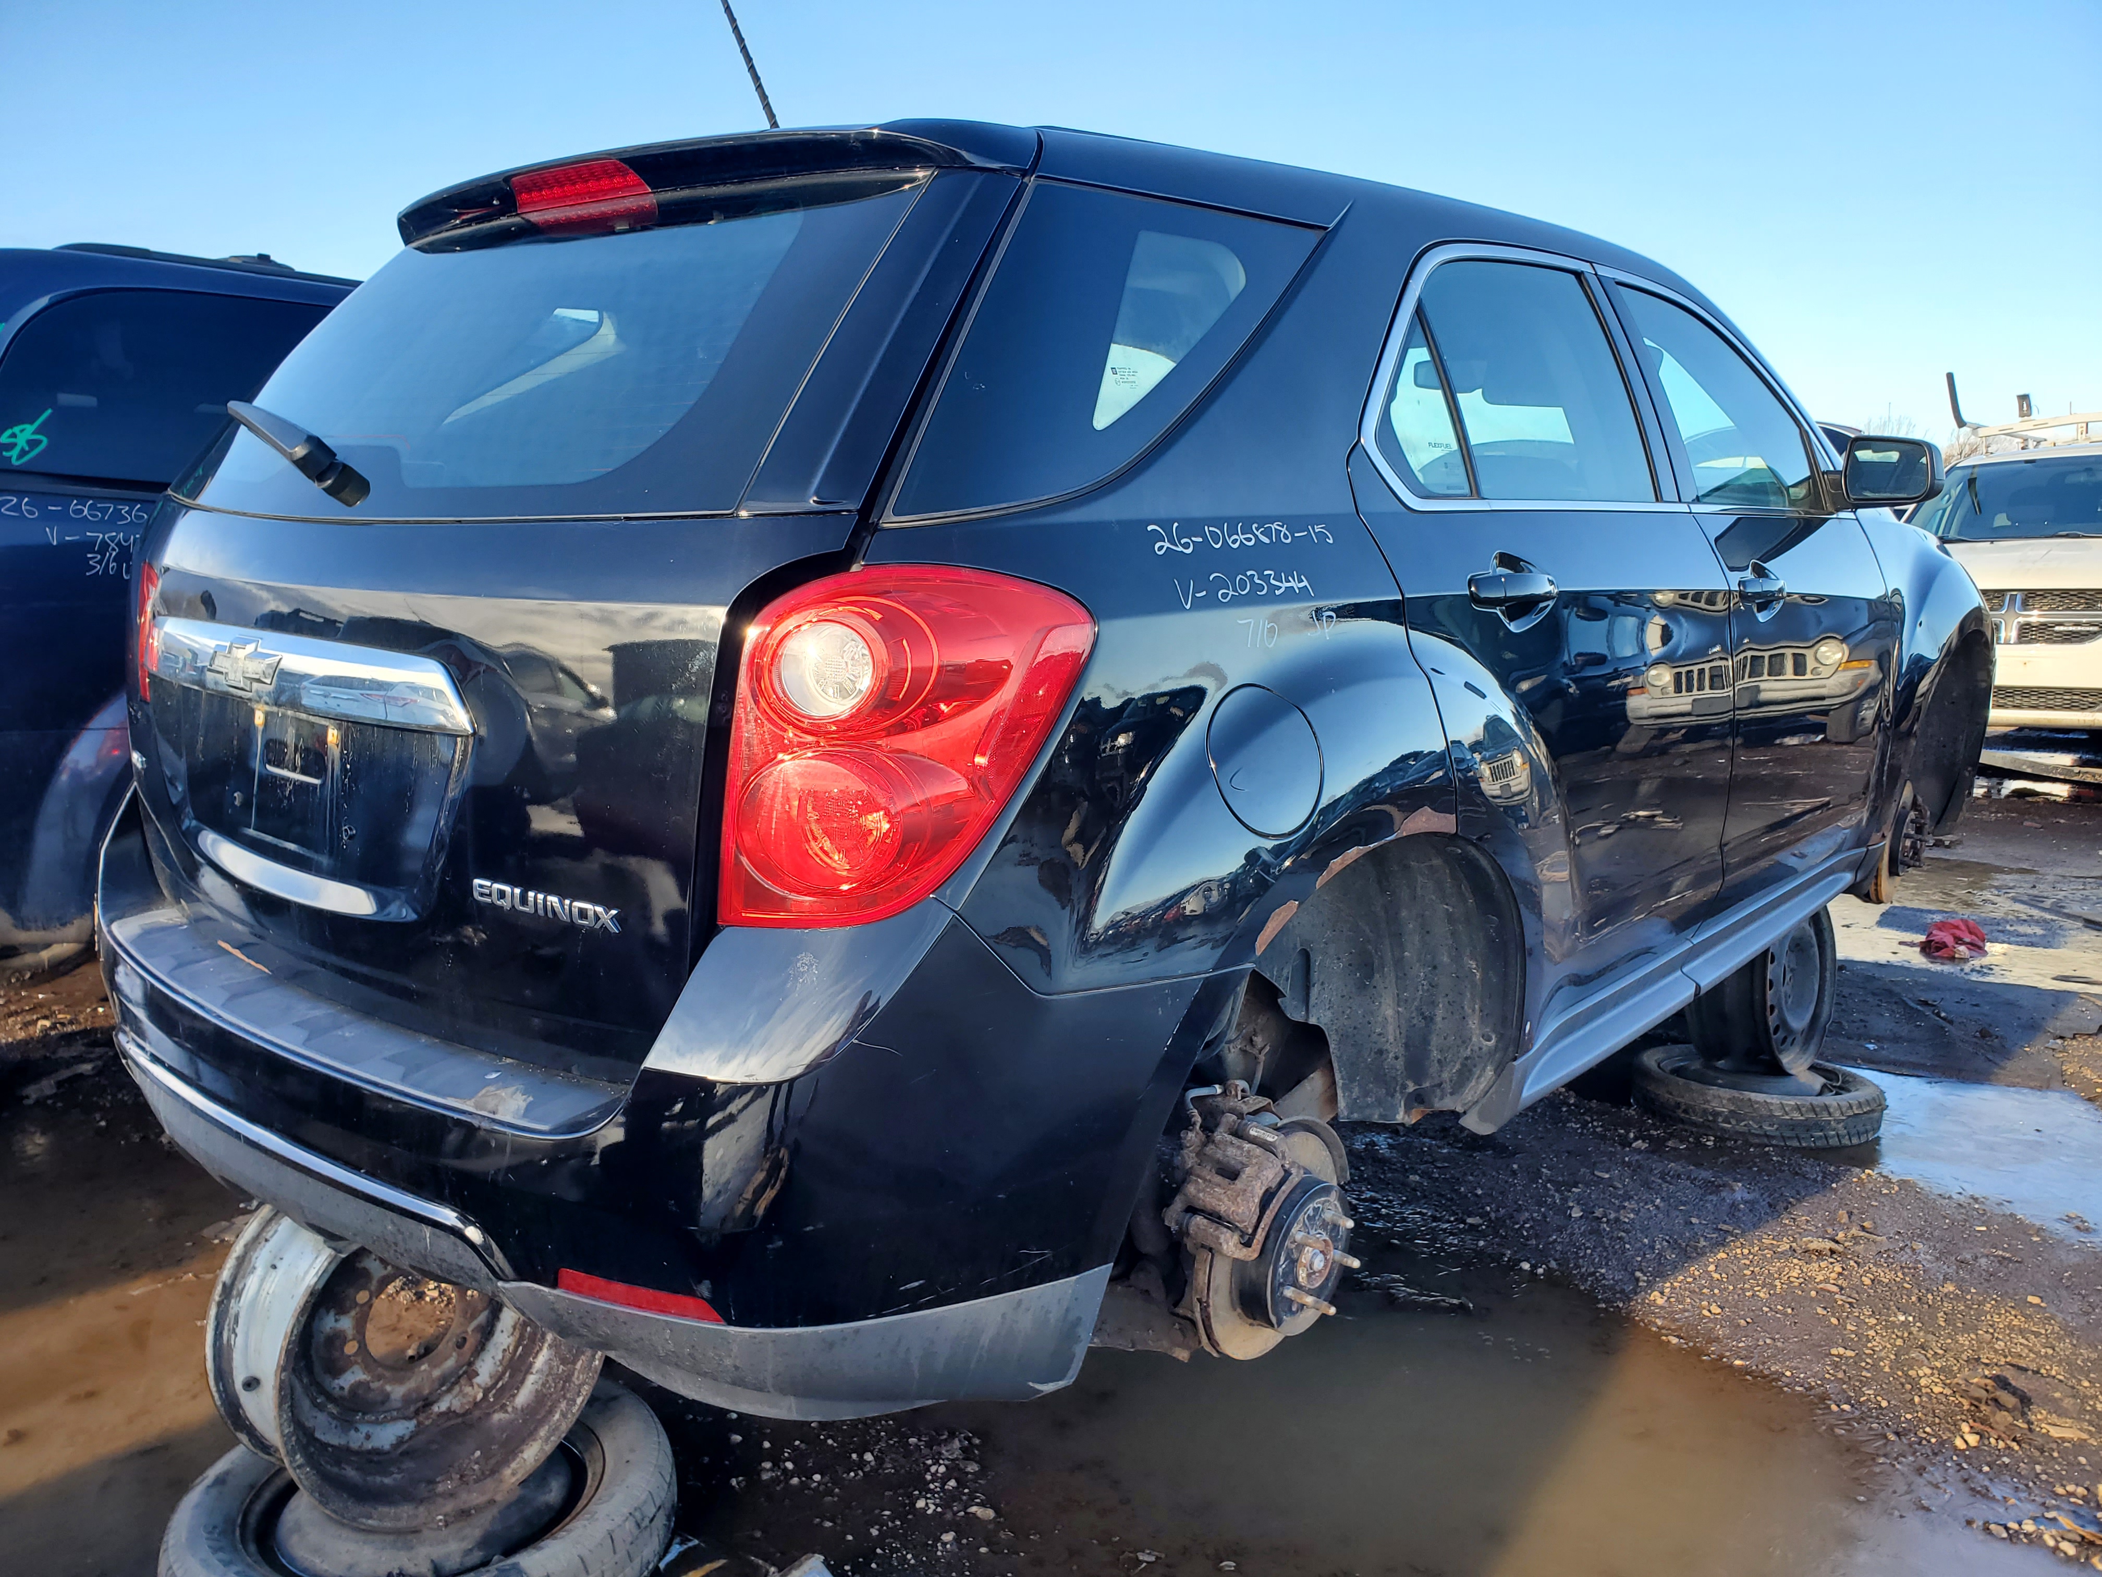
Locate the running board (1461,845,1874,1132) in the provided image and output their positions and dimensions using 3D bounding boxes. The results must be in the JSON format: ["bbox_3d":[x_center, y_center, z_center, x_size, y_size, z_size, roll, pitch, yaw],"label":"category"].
[{"bbox_3d":[1.306,0.313,3.083,0.125,0.165,1.960,9,15,40],"label":"running board"}]

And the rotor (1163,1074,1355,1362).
[{"bbox_3d":[0.319,0.599,2.081,0.170,0.335,0.320,9,15,40],"label":"rotor"}]

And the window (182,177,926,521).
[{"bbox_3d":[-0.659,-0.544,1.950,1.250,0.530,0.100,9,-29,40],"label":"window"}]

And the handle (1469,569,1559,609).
[{"bbox_3d":[0.612,-0.262,2.070,0.052,0.048,0.225,9,15,40],"label":"handle"}]

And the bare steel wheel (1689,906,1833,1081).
[{"bbox_3d":[1.660,0.438,3.715,0.200,0.443,0.443,1,11,7],"label":"bare steel wheel"}]

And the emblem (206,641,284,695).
[{"bbox_3d":[-0.896,-0.138,1.753,0.172,0.060,0.020,9,15,40],"label":"emblem"}]

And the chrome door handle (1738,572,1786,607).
[{"bbox_3d":[1.274,-0.354,2.822,0.052,0.048,0.225,9,15,40],"label":"chrome door handle"}]

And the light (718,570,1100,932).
[{"bbox_3d":[-0.133,-0.046,1.490,0.220,0.330,0.345,7,13,34],"label":"light"}]

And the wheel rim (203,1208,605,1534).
[{"bbox_3d":[-0.825,0.700,2.060,0.210,0.447,0.447,9,15,41],"label":"wheel rim"}]

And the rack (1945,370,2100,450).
[{"bbox_3d":[6.527,-2.329,9.632,1.450,0.450,1.800,9,15,40],"label":"rack"}]

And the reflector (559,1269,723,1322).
[{"bbox_3d":[-0.387,0.480,1.477,0.165,0.030,0.025,2,11,13],"label":"reflector"}]

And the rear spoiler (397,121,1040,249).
[{"bbox_3d":[-0.523,-0.783,2.064,1.180,0.125,0.270,9,15,40],"label":"rear spoiler"}]

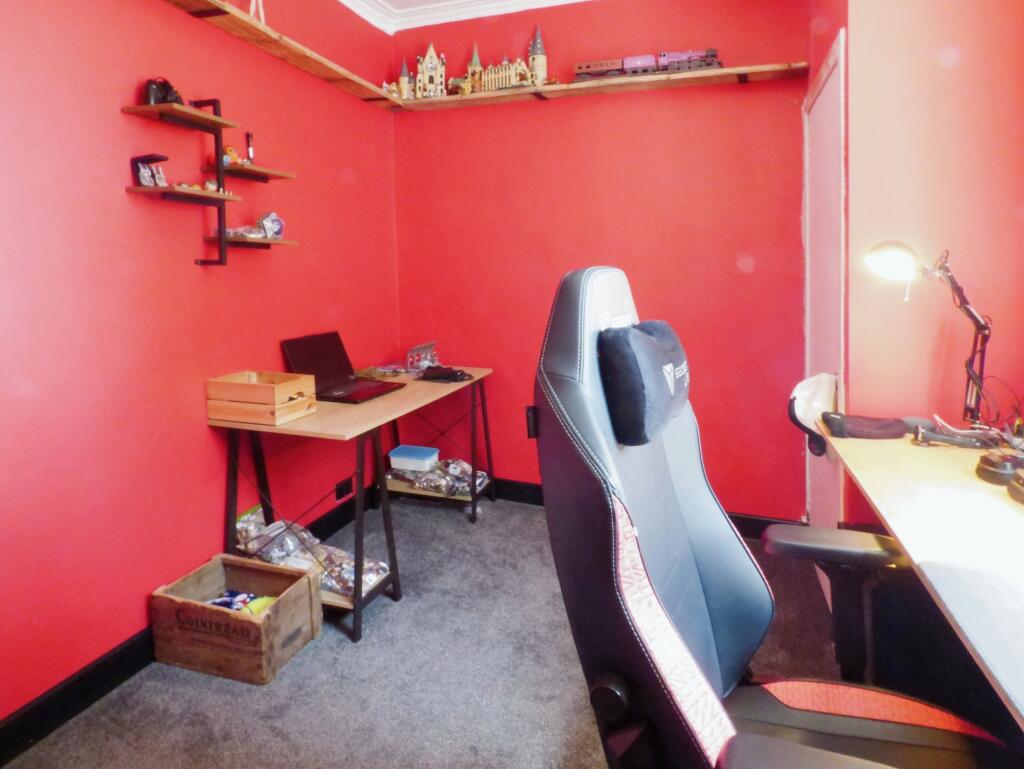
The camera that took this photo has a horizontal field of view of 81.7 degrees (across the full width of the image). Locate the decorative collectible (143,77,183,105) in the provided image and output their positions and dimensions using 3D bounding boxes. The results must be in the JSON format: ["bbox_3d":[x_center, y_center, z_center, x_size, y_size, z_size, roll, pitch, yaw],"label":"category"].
[{"bbox_3d":[-1.134,-0.953,1.923,0.080,0.088,0.088,2,9,19],"label":"decorative collectible"}]

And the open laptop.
[{"bbox_3d":[-0.756,-0.090,2.691,0.390,0.256,0.390,2,9,19],"label":"open laptop"}]

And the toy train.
[{"bbox_3d":[0.656,-1.570,2.914,0.710,0.095,0.075,2,9,19],"label":"toy train"}]

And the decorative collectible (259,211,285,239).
[{"bbox_3d":[-0.930,-0.618,2.290,0.063,0.100,0.063,-8,11,-41],"label":"decorative collectible"}]

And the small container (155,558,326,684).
[{"bbox_3d":[-0.949,0.799,2.064,0.450,0.235,0.295,2,9,19],"label":"small container"}]

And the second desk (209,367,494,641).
[{"bbox_3d":[-0.604,0.403,2.793,0.595,0.755,1.420,2,9,19],"label":"second desk"}]

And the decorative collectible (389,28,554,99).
[{"bbox_3d":[-0.231,-1.759,3.281,0.920,0.340,0.170,2,9,19],"label":"decorative collectible"}]

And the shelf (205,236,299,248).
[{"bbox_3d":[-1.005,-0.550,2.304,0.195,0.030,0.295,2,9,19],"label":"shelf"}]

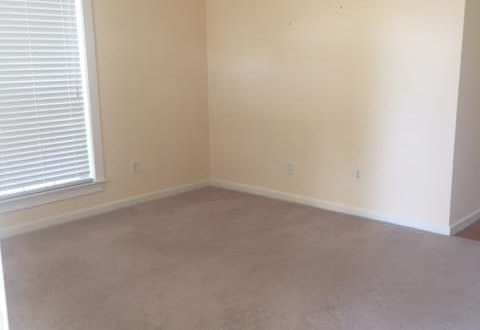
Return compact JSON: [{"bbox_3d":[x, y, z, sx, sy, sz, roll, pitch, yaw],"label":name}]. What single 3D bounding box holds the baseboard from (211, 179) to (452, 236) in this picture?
[{"bbox_3d":[0.633,0.342,4.887,2.551,0.072,0.018,10,15,41],"label":"baseboard"}]

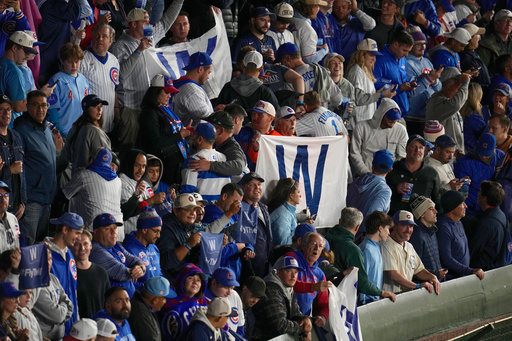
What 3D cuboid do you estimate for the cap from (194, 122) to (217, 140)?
[{"bbox_3d":[-0.460,-0.349,48.400,0.270,0.140,0.180,11,20,32],"label":"cap"}]

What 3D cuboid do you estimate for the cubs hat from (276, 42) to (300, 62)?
[{"bbox_3d":[0.236,-1.046,50.000,0.265,0.140,0.180,-26,6,25],"label":"cubs hat"}]

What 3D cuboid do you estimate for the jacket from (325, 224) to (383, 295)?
[{"bbox_3d":[0.810,0.735,45.400,0.540,0.650,0.420,12,19,38],"label":"jacket"}]

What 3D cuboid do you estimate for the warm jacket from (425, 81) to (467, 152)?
[{"bbox_3d":[1.644,-0.445,48.700,0.480,0.660,0.500,8,17,27],"label":"warm jacket"}]

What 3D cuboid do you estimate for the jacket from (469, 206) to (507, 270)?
[{"bbox_3d":[1.979,0.630,48.400,0.320,0.670,0.470,9,19,27],"label":"jacket"}]

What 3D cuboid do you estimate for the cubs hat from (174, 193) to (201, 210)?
[{"bbox_3d":[-0.594,0.269,49.300,0.180,0.140,0.270,-15,19,-40],"label":"cubs hat"}]

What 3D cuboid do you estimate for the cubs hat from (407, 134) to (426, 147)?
[{"bbox_3d":[1.448,-0.271,51.300,0.180,0.140,0.270,-7,10,-21],"label":"cubs hat"}]

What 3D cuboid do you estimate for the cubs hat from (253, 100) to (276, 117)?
[{"bbox_3d":[0.067,-0.516,47.700,0.180,0.140,0.260,13,20,40],"label":"cubs hat"}]

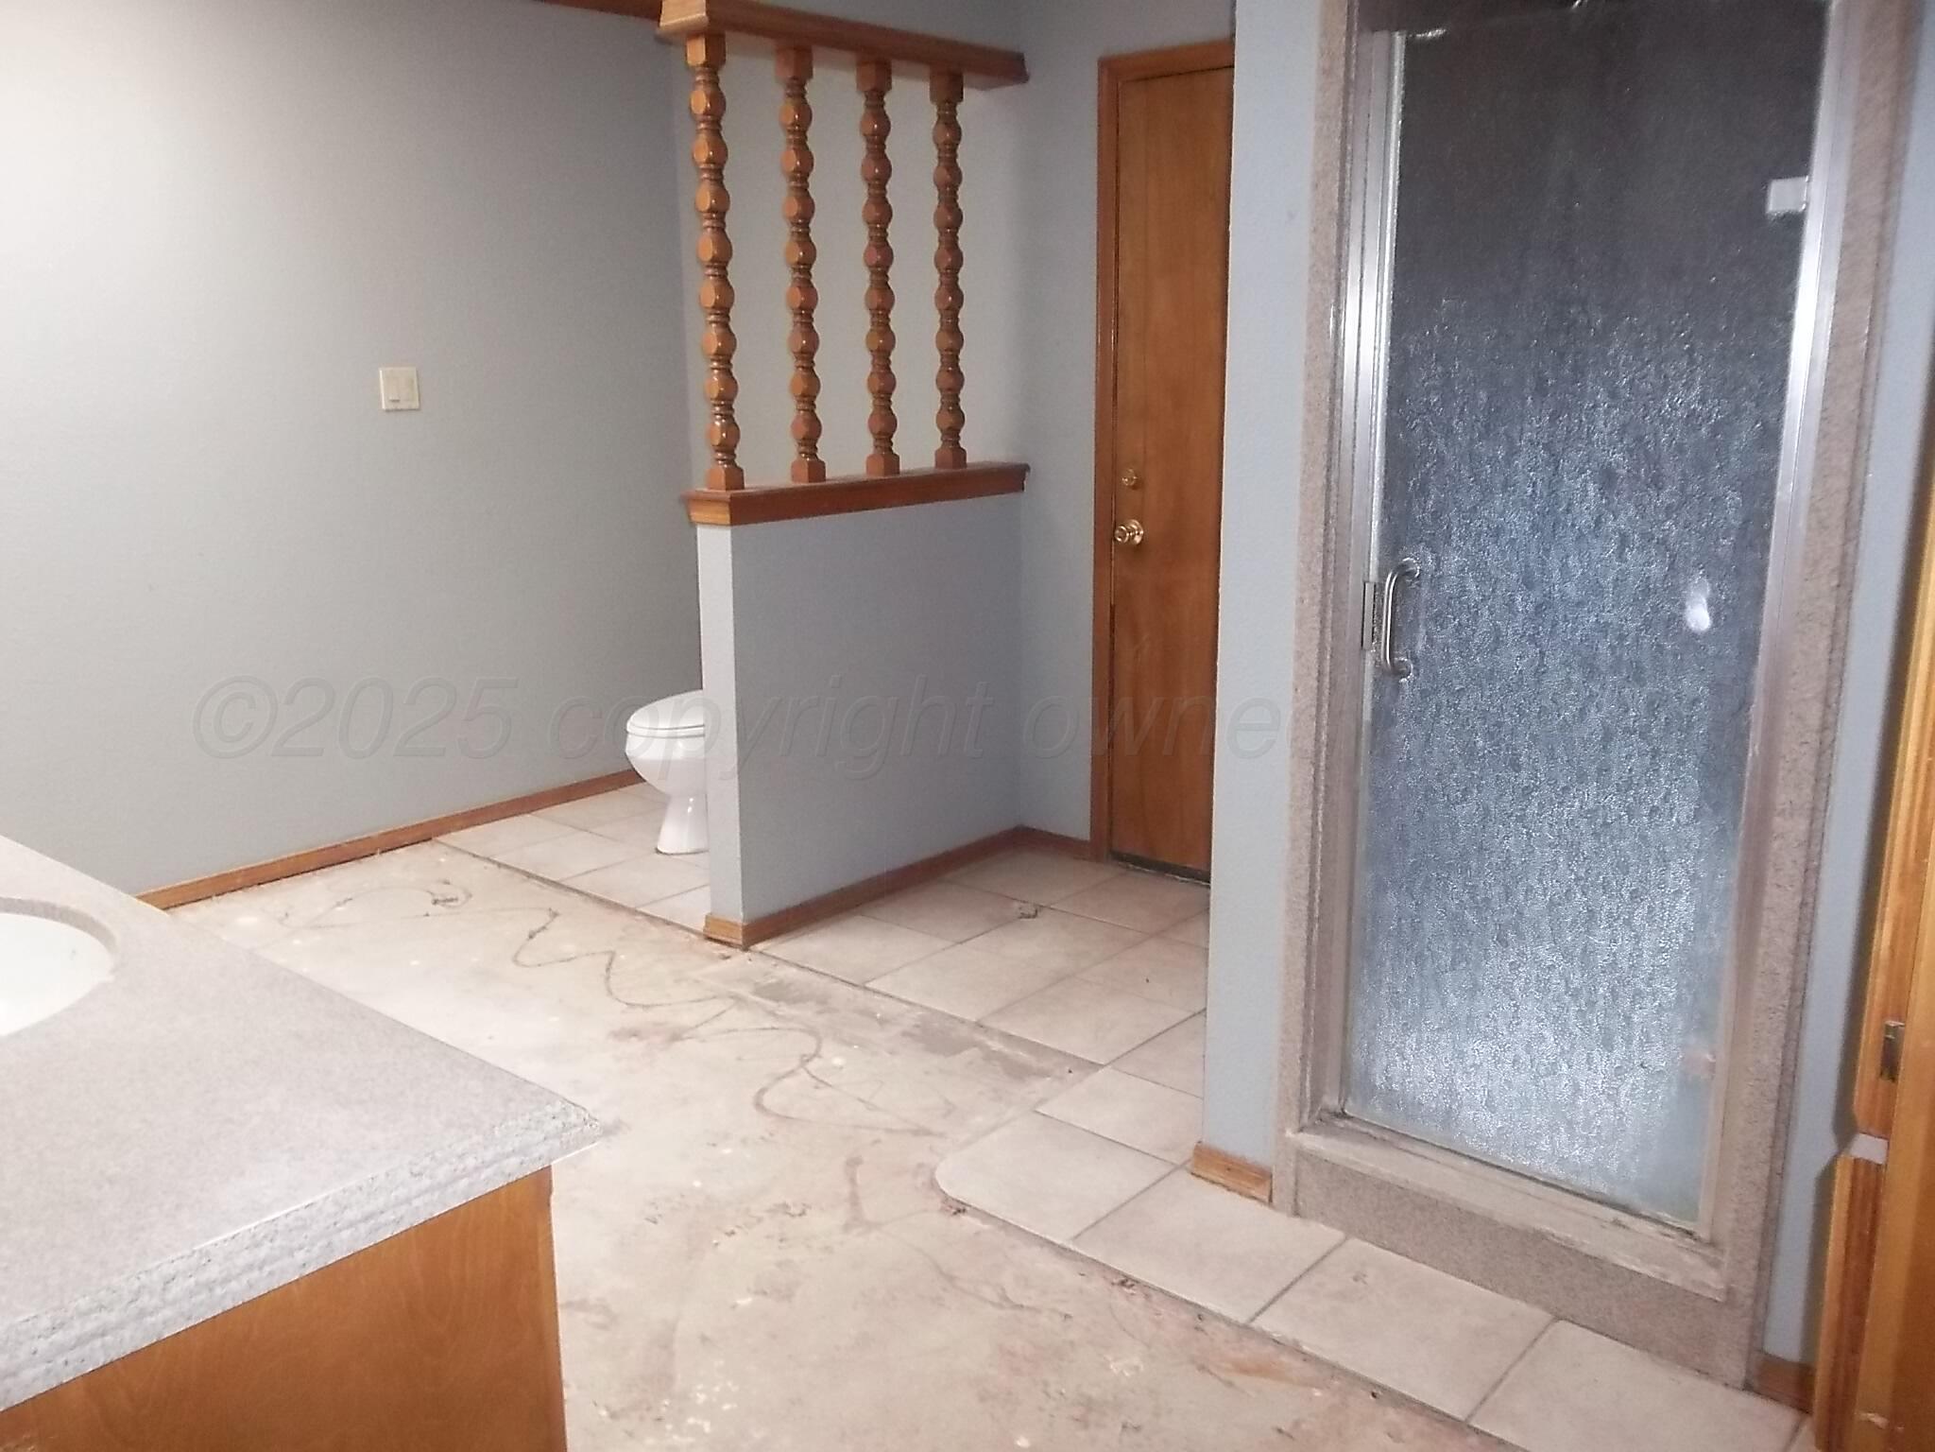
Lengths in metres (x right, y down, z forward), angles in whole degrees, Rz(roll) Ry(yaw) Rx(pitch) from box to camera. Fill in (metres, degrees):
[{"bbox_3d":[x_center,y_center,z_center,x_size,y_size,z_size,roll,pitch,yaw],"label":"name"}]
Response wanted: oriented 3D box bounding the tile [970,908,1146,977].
[{"bbox_3d":[0.221,0.526,3.676,0.322,0.010,0.322,11,17,40],"label":"tile"}]

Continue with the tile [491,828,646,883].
[{"bbox_3d":[-1.131,0.380,4.363,0.322,0.010,0.322,11,17,40],"label":"tile"}]

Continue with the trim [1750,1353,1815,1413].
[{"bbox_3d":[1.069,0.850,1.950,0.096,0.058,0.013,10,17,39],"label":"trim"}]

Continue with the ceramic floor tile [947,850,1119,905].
[{"bbox_3d":[0.187,0.420,4.134,0.335,0.010,0.335,11,17,40],"label":"ceramic floor tile"}]

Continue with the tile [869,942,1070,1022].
[{"bbox_3d":[-0.006,0.573,3.358,0.328,0.010,0.328,10,17,39],"label":"tile"}]

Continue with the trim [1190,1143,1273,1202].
[{"bbox_3d":[0.436,0.734,2.481,0.156,0.058,0.013,10,17,39],"label":"trim"}]

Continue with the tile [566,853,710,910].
[{"bbox_3d":[-0.884,0.426,4.154,0.322,0.010,0.322,11,17,40],"label":"tile"}]

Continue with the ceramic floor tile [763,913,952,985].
[{"bbox_3d":[-0.260,0.529,3.562,0.326,0.010,0.328,10,17,39],"label":"ceramic floor tile"}]

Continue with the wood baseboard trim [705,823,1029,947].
[{"bbox_3d":[-0.231,0.404,4.056,0.144,0.066,1.046,11,18,41],"label":"wood baseboard trim"}]

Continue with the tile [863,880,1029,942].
[{"bbox_3d":[-0.043,0.470,3.814,0.328,0.010,0.328,10,17,39],"label":"tile"}]

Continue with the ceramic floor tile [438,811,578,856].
[{"bbox_3d":[-1.355,0.329,4.475,0.280,0.010,0.325,10,17,39],"label":"ceramic floor tile"}]

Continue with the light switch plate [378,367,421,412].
[{"bbox_3d":[-1.567,-0.931,4.173,0.008,0.115,0.115,10,17,39],"label":"light switch plate"}]

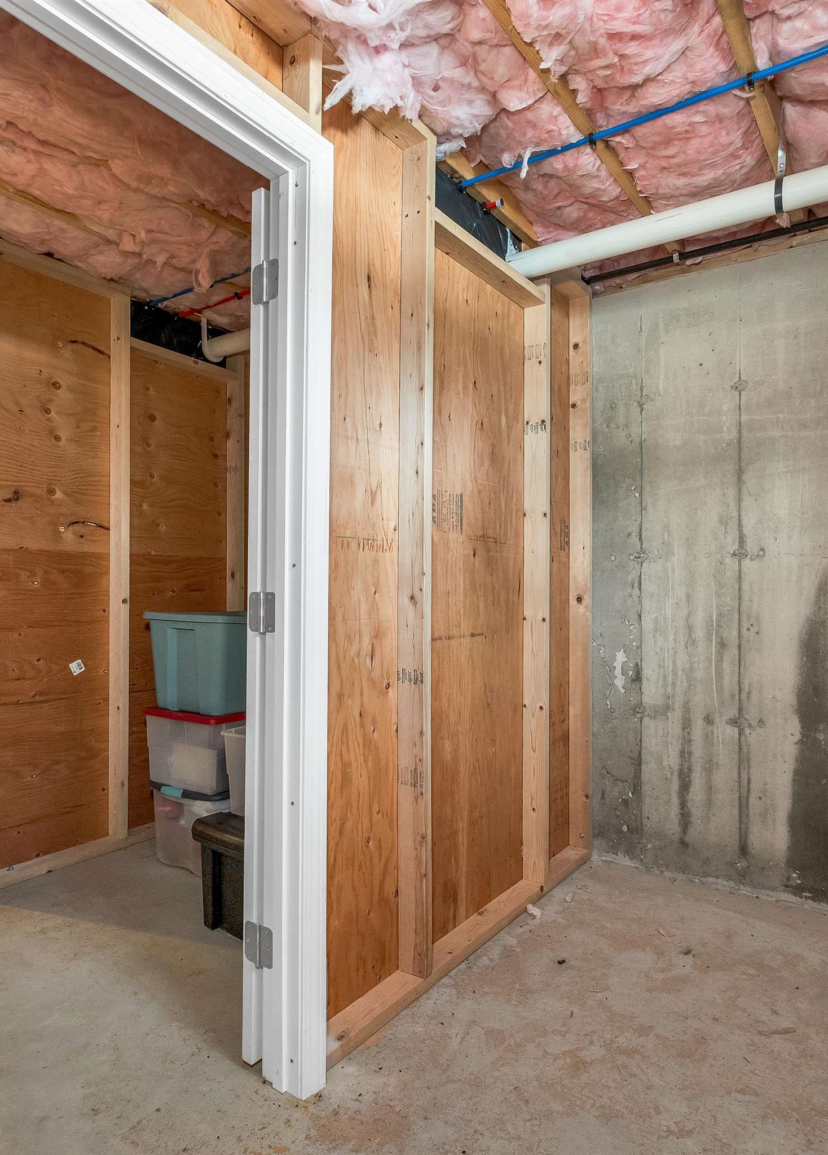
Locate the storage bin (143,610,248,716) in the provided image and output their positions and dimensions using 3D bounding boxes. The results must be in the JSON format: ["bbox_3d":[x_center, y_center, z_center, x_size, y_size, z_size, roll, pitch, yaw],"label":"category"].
[{"bbox_3d":[-0.728,0.336,2.860,0.470,0.385,0.600,0,0,36],"label":"storage bin"}]

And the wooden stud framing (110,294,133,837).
[{"bbox_3d":[-1.258,-0.041,2.884,0.089,2.300,0.038,0,0,36],"label":"wooden stud framing"}]

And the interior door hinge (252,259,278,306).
[{"bbox_3d":[-0.347,-0.684,1.555,0.090,0.093,0.014,0,0,36],"label":"interior door hinge"}]

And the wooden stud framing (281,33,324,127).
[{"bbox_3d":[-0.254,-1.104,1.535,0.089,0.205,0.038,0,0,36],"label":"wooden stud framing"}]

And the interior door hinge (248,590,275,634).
[{"bbox_3d":[-0.353,0.081,1.554,0.090,0.093,0.014,0,0,36],"label":"interior door hinge"}]

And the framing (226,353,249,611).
[{"bbox_3d":[-0.892,0.003,3.380,0.089,2.220,0.038,0,0,36],"label":"framing"}]

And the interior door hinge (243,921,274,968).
[{"bbox_3d":[-0.358,0.850,1.553,0.090,0.093,0.014,0,0,36],"label":"interior door hinge"}]

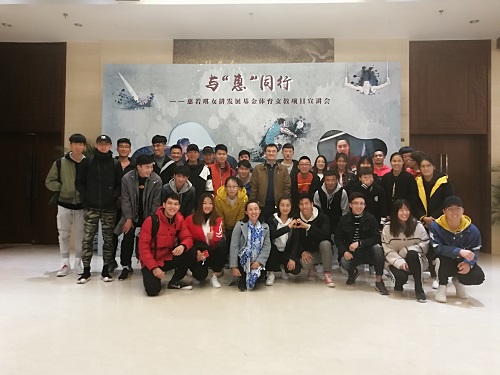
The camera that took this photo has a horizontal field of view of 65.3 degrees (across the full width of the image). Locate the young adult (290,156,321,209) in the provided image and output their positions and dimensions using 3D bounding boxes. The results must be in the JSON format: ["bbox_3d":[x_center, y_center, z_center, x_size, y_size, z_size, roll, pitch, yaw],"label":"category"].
[{"bbox_3d":[0.778,0.334,5.420,0.480,1.570,0.420,0,0,6],"label":"young adult"}]

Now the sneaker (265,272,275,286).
[{"bbox_3d":[0.227,1.049,4.480,0.105,0.115,0.265,0,0,8],"label":"sneaker"}]

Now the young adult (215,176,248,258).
[{"bbox_3d":[-0.226,0.509,4.963,0.450,1.300,0.650,1,-1,-5],"label":"young adult"}]

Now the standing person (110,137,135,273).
[{"bbox_3d":[-1.710,0.235,5.250,0.500,1.790,0.320,1,-2,-15],"label":"standing person"}]

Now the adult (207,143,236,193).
[{"bbox_3d":[-0.396,0.252,5.520,0.500,1.715,0.350,1,0,-2],"label":"adult"}]

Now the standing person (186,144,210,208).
[{"bbox_3d":[-0.754,0.268,5.500,0.500,1.750,0.320,1,-1,-5],"label":"standing person"}]

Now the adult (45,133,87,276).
[{"bbox_3d":[-2.293,0.210,4.900,0.530,1.755,0.360,1,0,-13],"label":"adult"}]

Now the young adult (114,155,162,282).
[{"bbox_3d":[-1.367,0.349,4.780,0.580,1.490,0.600,1,0,-13],"label":"young adult"}]

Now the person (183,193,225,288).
[{"bbox_3d":[-0.551,0.609,4.691,0.520,1.080,0.720,1,-1,-7],"label":"person"}]

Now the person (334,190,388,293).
[{"bbox_3d":[1.270,0.624,4.511,0.600,1.090,0.750,1,-1,7],"label":"person"}]

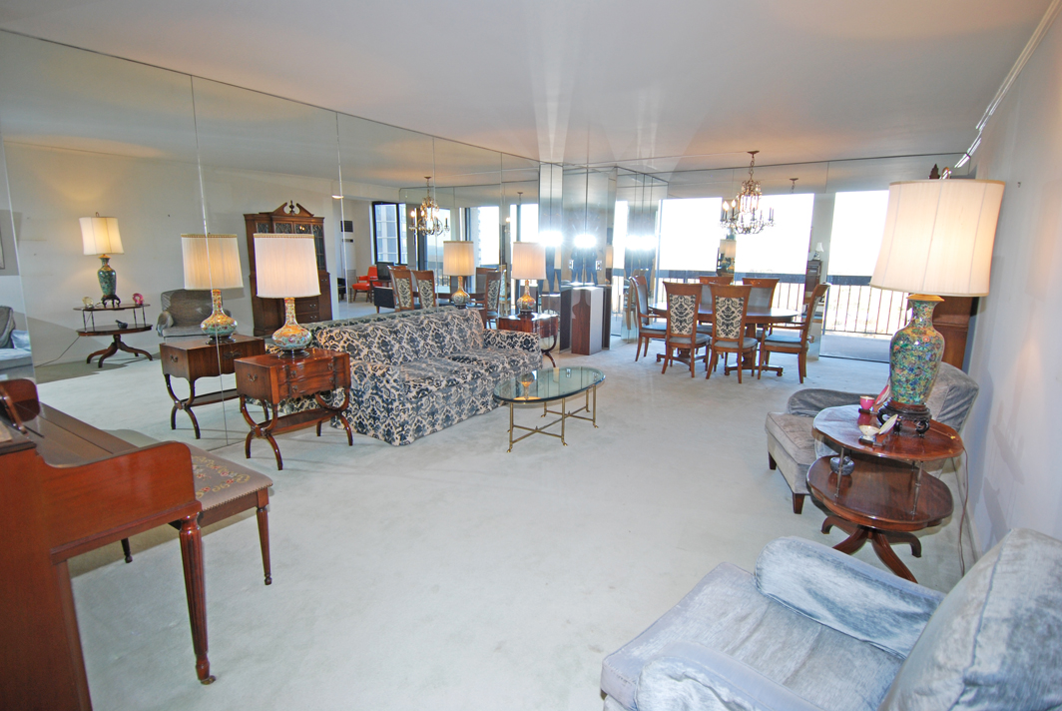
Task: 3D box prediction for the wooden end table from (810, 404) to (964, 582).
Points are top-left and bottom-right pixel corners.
[{"bbox_3d":[1.628,0.681,2.514,0.565,0.714,0.781,8,14,33],"label":"wooden end table"}]

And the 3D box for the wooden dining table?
[{"bbox_3d":[2.317,-0.203,6.625,1.761,0.736,1.154,8,14,33],"label":"wooden dining table"}]

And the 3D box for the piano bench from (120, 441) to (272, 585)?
[{"bbox_3d":[-1.540,0.766,2.397,0.740,0.474,0.392,8,14,33],"label":"piano bench"}]

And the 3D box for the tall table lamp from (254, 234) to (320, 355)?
[{"bbox_3d":[-1.704,-0.423,3.763,0.407,0.842,0.407,8,14,33],"label":"tall table lamp"}]

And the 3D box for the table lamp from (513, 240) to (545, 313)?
[{"bbox_3d":[-0.026,-0.882,6.169,0.401,0.844,0.401,1,12,0],"label":"table lamp"}]

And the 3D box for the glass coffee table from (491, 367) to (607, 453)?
[{"bbox_3d":[0.180,0.414,4.358,0.636,0.404,1.302,8,14,33],"label":"glass coffee table"}]

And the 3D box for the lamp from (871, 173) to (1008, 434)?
[{"bbox_3d":[1.751,-0.198,2.364,0.420,1.082,0.420,8,14,33],"label":"lamp"}]

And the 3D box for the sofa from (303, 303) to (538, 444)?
[{"bbox_3d":[-0.832,0.079,4.984,0.977,0.792,1.865,8,14,33],"label":"sofa"}]

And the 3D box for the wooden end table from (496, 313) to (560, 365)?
[{"bbox_3d":[-0.026,-0.110,6.158,0.414,0.704,0.599,8,14,33],"label":"wooden end table"}]

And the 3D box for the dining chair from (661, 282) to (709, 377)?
[{"bbox_3d":[1.886,-0.336,6.439,0.471,1.110,0.593,8,14,33],"label":"dining chair"}]

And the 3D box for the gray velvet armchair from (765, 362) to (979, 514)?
[{"bbox_3d":[1.951,0.461,3.212,0.851,0.799,0.836,2,12,8],"label":"gray velvet armchair"}]

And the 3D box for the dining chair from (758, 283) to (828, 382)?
[{"bbox_3d":[3.038,-0.277,6.192,0.593,1.117,0.593,8,14,33],"label":"dining chair"}]

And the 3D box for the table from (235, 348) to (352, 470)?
[{"bbox_3d":[-1.694,0.360,3.882,0.433,0.719,0.638,8,14,33],"label":"table"}]

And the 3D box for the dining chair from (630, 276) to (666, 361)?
[{"bbox_3d":[1.682,-0.474,7.075,0.600,1.117,0.578,8,14,33],"label":"dining chair"}]

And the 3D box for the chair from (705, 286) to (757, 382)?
[{"bbox_3d":[2.347,-0.280,6.176,0.471,1.117,0.593,8,14,33],"label":"chair"}]

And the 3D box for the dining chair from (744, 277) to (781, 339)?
[{"bbox_3d":[2.832,-0.415,6.794,0.488,1.092,0.622,8,14,33],"label":"dining chair"}]

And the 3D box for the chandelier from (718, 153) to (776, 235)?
[{"bbox_3d":[2.478,-1.861,6.076,0.622,0.898,0.622,8,14,33],"label":"chandelier"}]

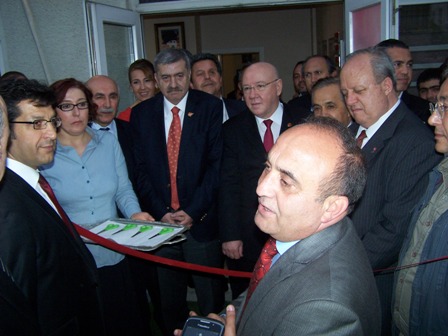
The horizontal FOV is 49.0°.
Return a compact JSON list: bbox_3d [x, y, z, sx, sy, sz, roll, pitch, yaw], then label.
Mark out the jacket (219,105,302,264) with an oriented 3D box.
[{"bbox_3d":[0.217,0.066,2.250,0.520,0.740,0.300,-2,11,8],"label":"jacket"}]

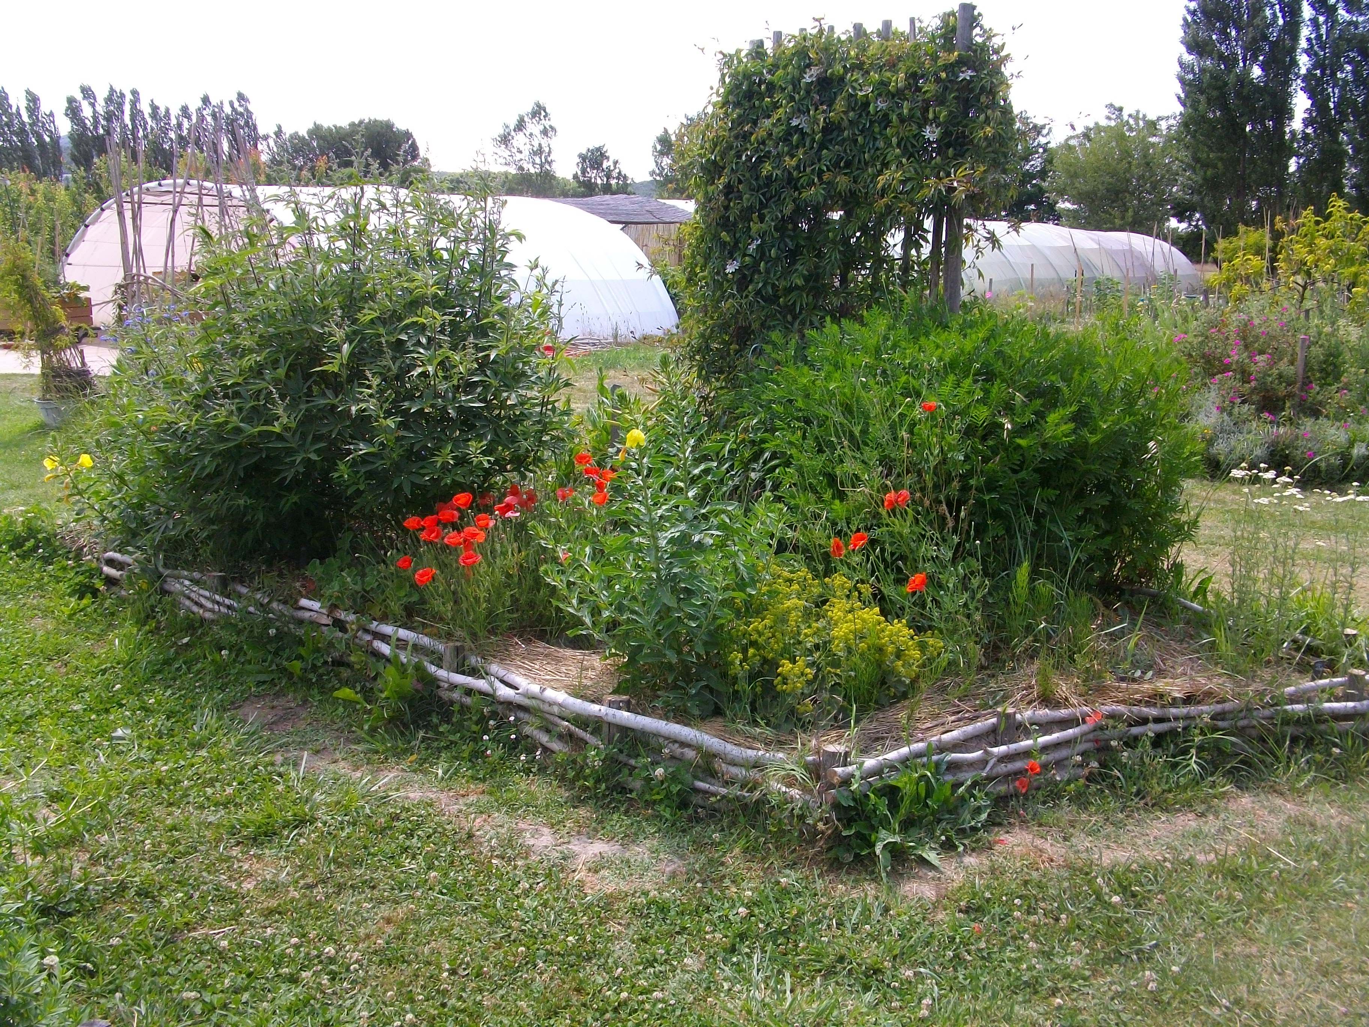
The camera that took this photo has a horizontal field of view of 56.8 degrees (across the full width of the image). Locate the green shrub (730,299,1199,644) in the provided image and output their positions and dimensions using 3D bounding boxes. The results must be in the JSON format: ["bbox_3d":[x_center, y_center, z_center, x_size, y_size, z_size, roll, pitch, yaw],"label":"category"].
[{"bbox_3d":[1.212,-0.265,5.554,1.970,1.300,1.500,0,11,0],"label":"green shrub"}]

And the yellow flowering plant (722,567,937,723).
[{"bbox_3d":[0.467,0.407,4.129,0.670,0.450,0.550,0,11,0],"label":"yellow flowering plant"}]

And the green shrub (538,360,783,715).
[{"bbox_3d":[-0.081,0.092,4.077,0.750,1.100,0.680,0,11,0],"label":"green shrub"}]

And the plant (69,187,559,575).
[{"bbox_3d":[-1.795,-0.688,6.290,2.350,1.800,1.900,-3,12,-16],"label":"plant"}]

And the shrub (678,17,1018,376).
[{"bbox_3d":[0.818,-1.121,6.403,1.700,2.500,0.750,6,13,26],"label":"shrub"}]

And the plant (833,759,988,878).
[{"bbox_3d":[0.624,0.818,3.507,0.420,0.230,0.360,0,11,0],"label":"plant"}]

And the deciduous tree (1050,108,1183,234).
[{"bbox_3d":[21.309,-15.579,63.142,6.800,9.300,6.600,0,11,0],"label":"deciduous tree"}]

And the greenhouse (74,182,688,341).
[{"bbox_3d":[-6.662,-5.538,27.864,8.200,3.050,11.000,8,13,32],"label":"greenhouse"}]

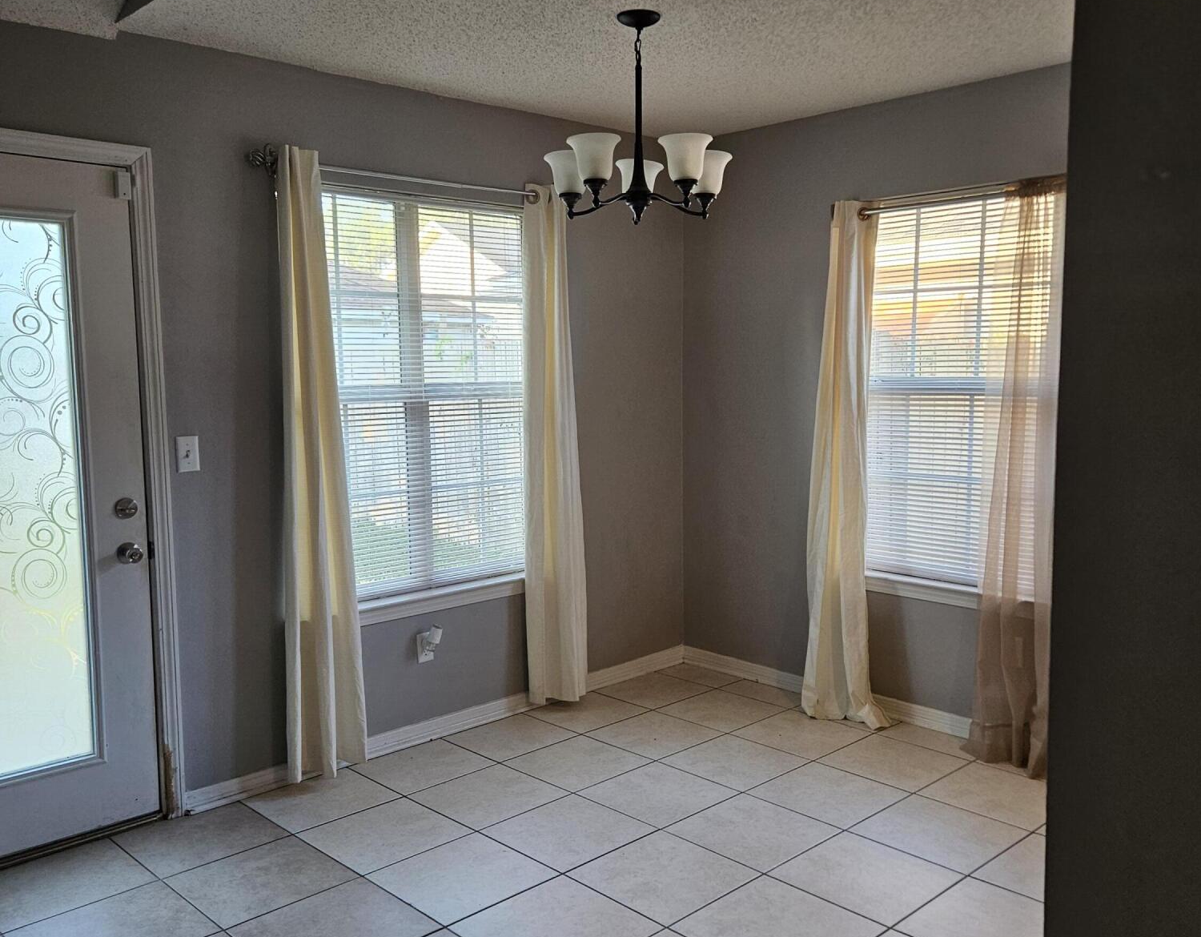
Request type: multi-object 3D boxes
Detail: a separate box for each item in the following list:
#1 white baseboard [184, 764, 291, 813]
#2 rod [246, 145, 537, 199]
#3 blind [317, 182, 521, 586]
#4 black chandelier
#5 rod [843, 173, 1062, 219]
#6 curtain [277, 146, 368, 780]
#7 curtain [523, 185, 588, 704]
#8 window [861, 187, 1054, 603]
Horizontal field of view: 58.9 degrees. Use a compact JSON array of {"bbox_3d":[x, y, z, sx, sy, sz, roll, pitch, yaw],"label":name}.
[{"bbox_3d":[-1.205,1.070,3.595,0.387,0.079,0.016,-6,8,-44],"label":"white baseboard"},{"bbox_3d":[-0.621,-1.044,3.895,1.404,0.095,0.090,-6,8,-44],"label":"rod"},{"bbox_3d":[-0.680,-0.274,4.058,1.030,1.490,0.045,-6,8,-44],"label":"blind"},{"bbox_3d":[0.117,-1.026,3.153,0.570,0.595,0.560,0,6,2],"label":"black chandelier"},{"bbox_3d":[1.274,-0.992,3.899,0.100,0.070,0.985,-6,8,-44],"label":"rod"},{"bbox_3d":[-0.949,0.010,3.643,0.265,2.141,0.120,-6,8,-44],"label":"curtain"},{"bbox_3d":[-0.186,-0.063,4.373,0.305,2.120,0.120,-6,8,-44],"label":"curtain"},{"bbox_3d":[1.314,-0.288,4.093,0.045,1.473,0.834,-6,8,-44],"label":"window"}]

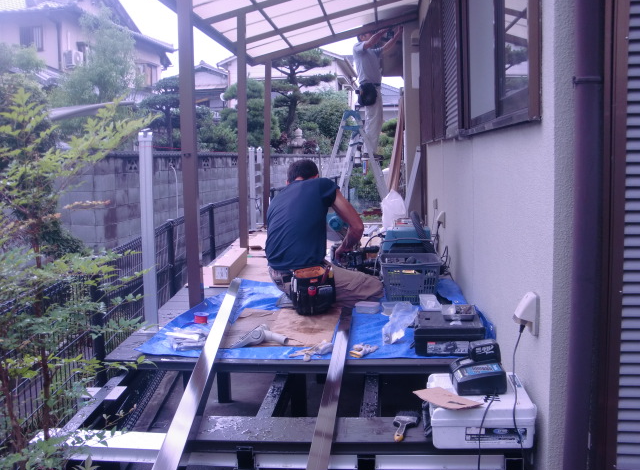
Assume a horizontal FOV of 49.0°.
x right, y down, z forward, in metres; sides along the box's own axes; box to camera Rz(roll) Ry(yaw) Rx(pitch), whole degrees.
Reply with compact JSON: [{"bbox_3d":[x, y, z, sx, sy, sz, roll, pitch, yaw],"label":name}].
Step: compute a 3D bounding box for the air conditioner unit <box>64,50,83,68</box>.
[{"bbox_3d":[-8.928,-6.413,25.500,0.300,0.550,0.780,1,7,12],"label":"air conditioner unit"}]

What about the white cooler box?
[{"bbox_3d":[0.507,0.562,2.307,0.325,0.137,0.350,0,7,3],"label":"white cooler box"}]

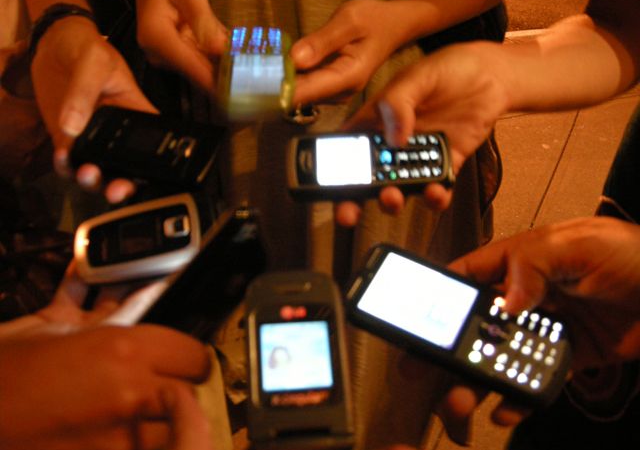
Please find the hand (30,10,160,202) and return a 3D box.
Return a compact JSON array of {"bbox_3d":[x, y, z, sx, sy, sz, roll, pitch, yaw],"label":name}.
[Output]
[{"bbox_3d":[-0.166,-0.085,0.475,0.086,0.070,0.125,-6,61,-3],"label":"hand"}]

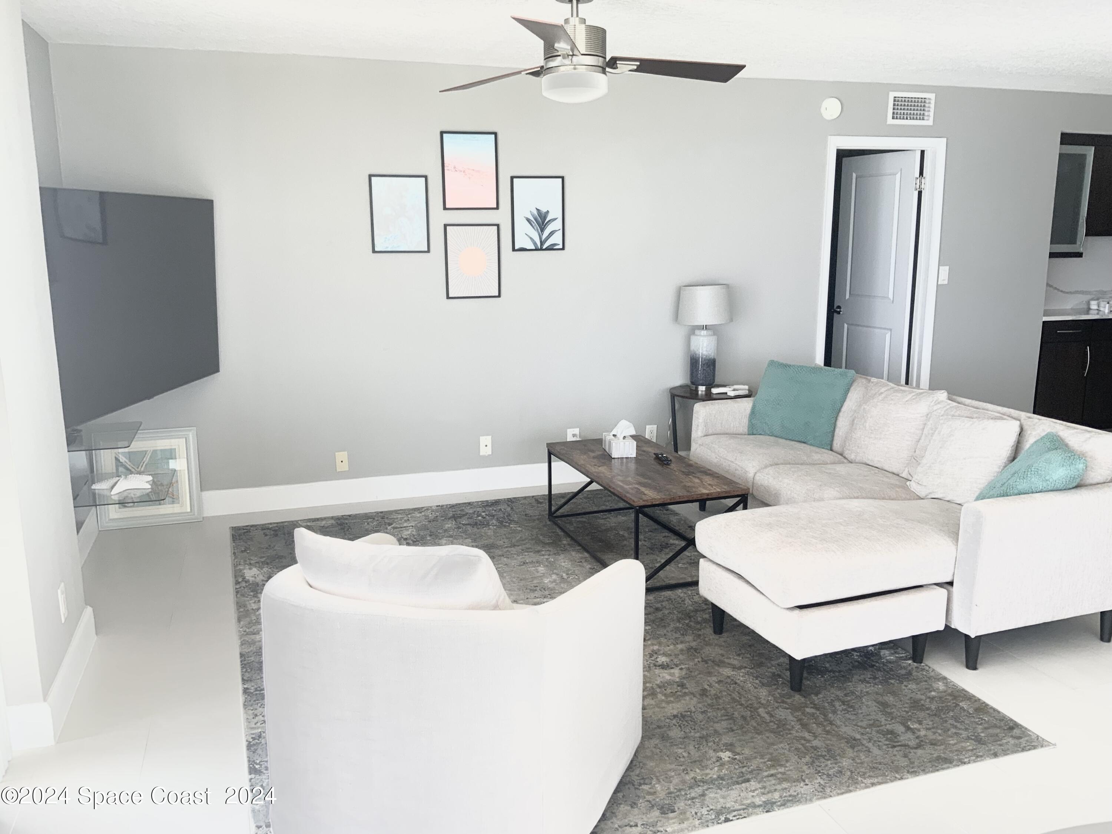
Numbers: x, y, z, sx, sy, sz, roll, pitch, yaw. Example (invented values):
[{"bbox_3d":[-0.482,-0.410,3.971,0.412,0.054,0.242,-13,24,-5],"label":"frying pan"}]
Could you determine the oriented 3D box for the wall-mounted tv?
[{"bbox_3d":[-1.828,-0.519,4.077,0.060,0.886,1.537,2,11,3],"label":"wall-mounted tv"}]

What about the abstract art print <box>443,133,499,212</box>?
[{"bbox_3d":[-0.483,-1.379,5.234,0.319,0.420,0.022,-4,12,-17],"label":"abstract art print"}]

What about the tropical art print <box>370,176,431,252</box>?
[{"bbox_3d":[-0.865,-1.121,5.160,0.319,0.420,0.022,-4,12,-17],"label":"tropical art print"}]

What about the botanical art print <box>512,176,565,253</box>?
[{"bbox_3d":[-0.103,-1.176,5.399,0.319,0.420,0.022,-4,12,-17],"label":"botanical art print"}]

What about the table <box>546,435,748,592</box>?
[{"bbox_3d":[0.405,0.433,4.551,0.553,0.415,1.135,-4,12,-19],"label":"table"}]

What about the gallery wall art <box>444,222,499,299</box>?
[{"bbox_3d":[-0.476,-0.890,5.333,0.319,0.420,0.022,-4,12,-17],"label":"gallery wall art"}]

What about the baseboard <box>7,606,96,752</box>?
[{"bbox_3d":[-1.718,0.865,3.214,0.117,0.140,0.820,-4,12,-17],"label":"baseboard"}]

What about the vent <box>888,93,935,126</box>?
[{"bbox_3d":[2.301,-1.993,6.029,0.354,0.198,0.020,-4,12,-17],"label":"vent"}]

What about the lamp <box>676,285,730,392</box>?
[{"bbox_3d":[0.891,-0.475,5.624,0.328,0.634,0.328,0,11,0],"label":"lamp"}]

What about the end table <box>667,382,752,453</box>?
[{"bbox_3d":[0.937,0.131,5.679,0.492,0.578,0.492,-4,12,-17],"label":"end table"}]

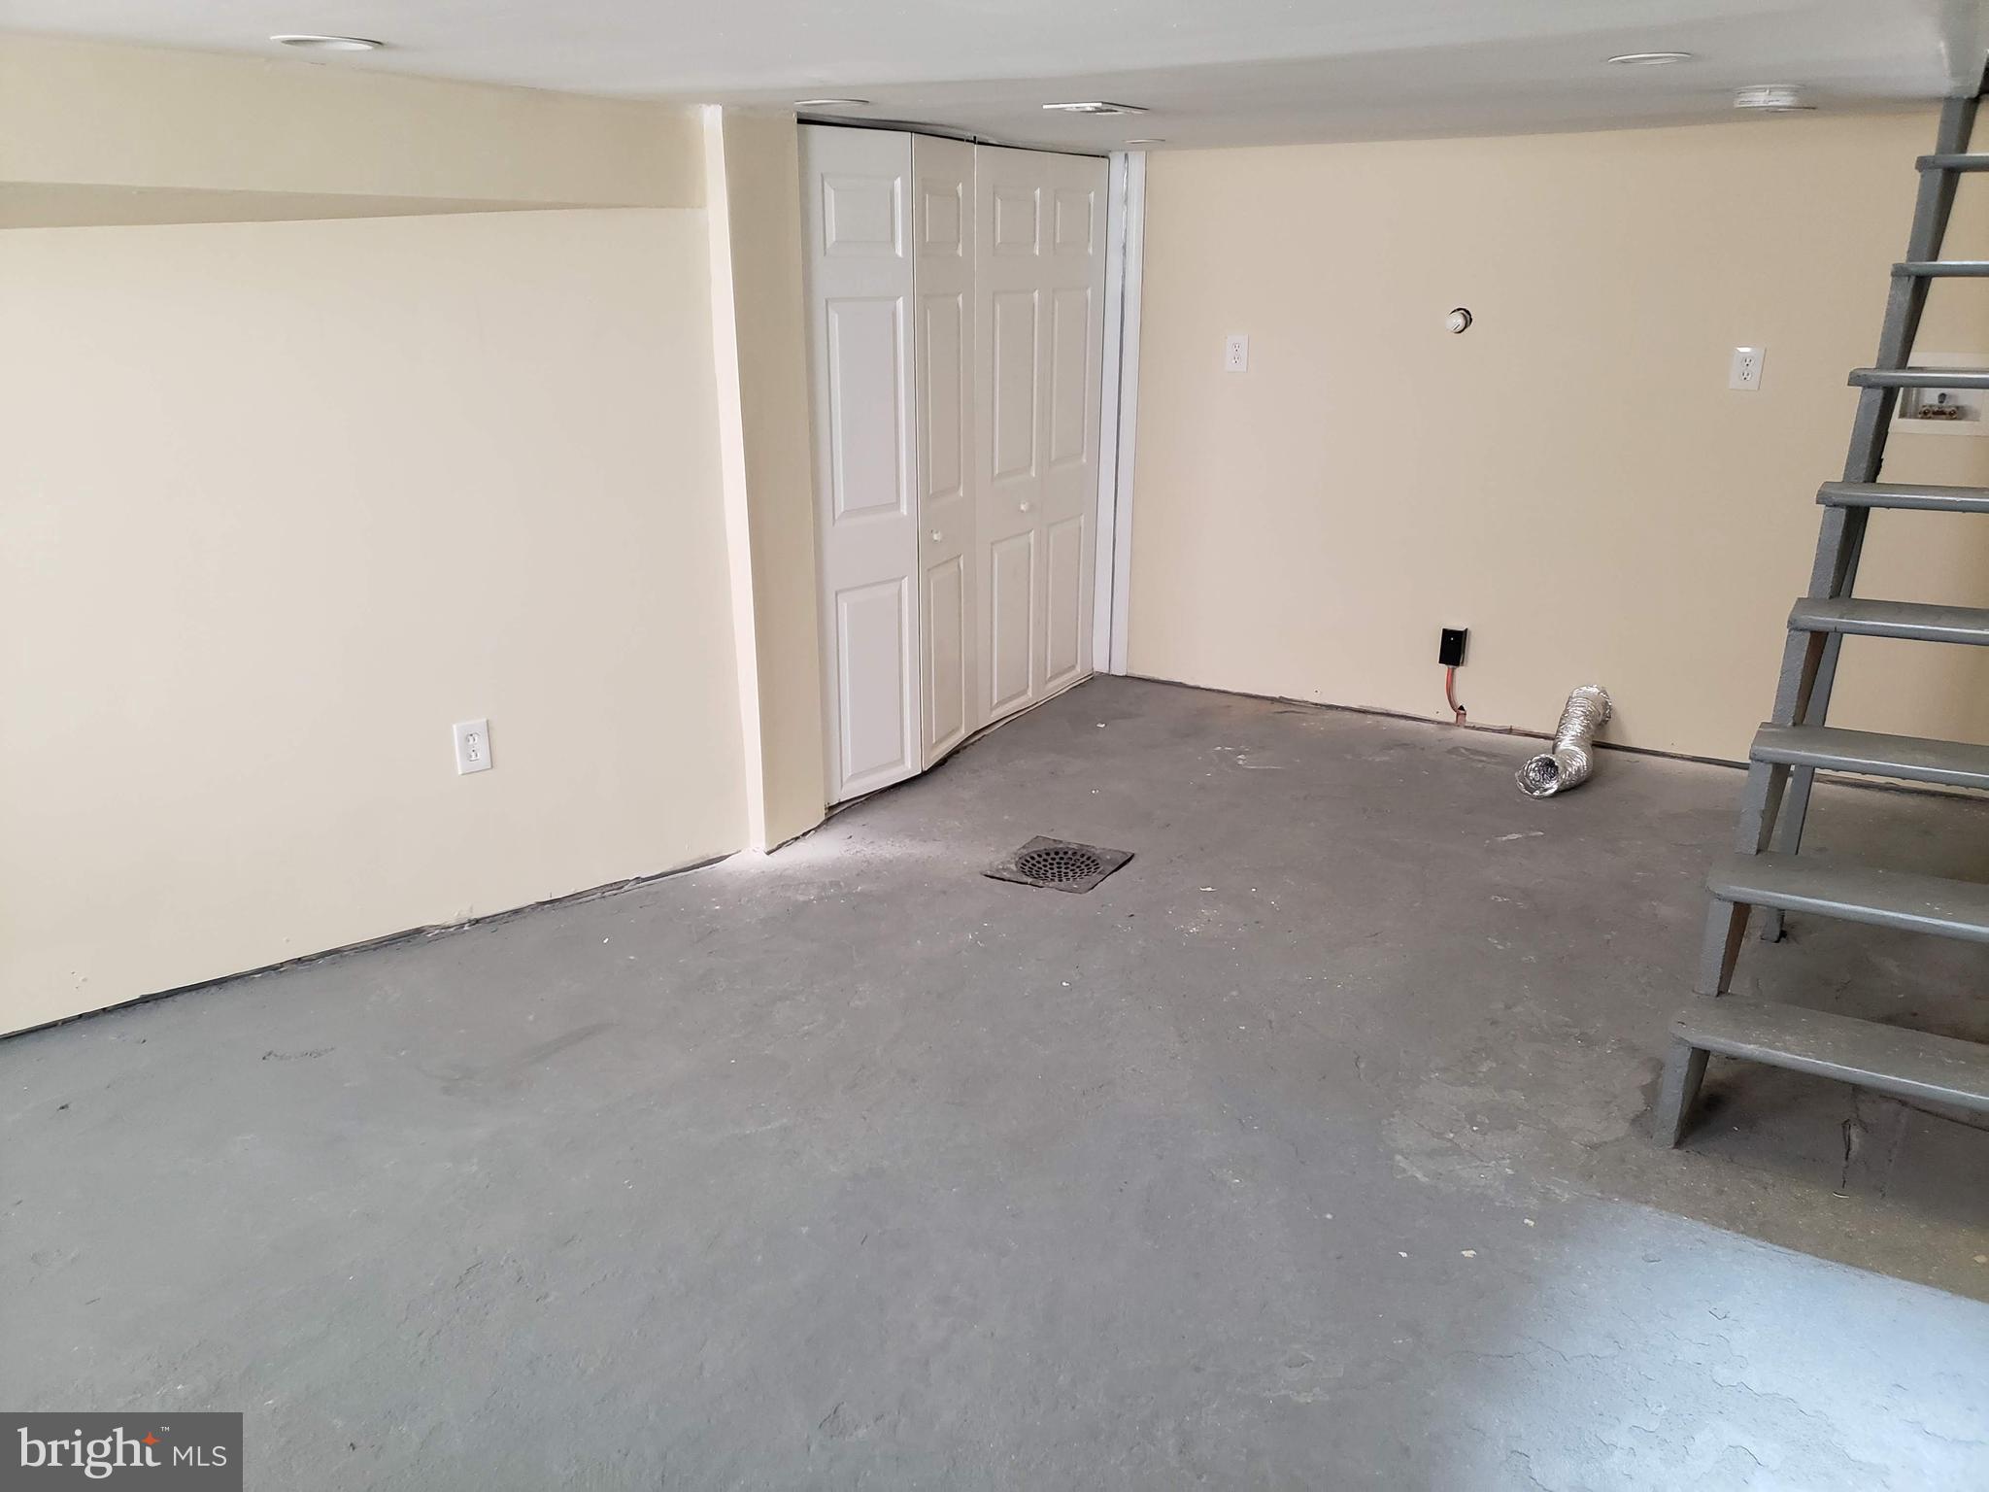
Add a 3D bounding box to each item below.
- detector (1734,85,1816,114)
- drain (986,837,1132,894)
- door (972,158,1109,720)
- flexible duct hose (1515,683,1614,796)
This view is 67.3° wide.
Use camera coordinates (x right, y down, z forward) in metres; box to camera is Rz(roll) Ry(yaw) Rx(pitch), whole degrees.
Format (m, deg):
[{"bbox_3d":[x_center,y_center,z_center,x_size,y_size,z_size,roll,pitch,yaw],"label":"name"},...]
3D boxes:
[{"bbox_3d":[1.822,-1.516,3.500,0.160,0.045,0.160,10,21,28],"label":"detector"},{"bbox_3d":[0.177,0.325,4.037,0.294,0.020,0.308,9,20,25],"label":"drain"},{"bbox_3d":[0.152,-1.046,5.131,0.035,1.855,0.824,12,22,31],"label":"door"},{"bbox_3d":[1.825,-0.021,4.731,0.187,0.205,0.620,10,21,28],"label":"flexible duct hose"}]

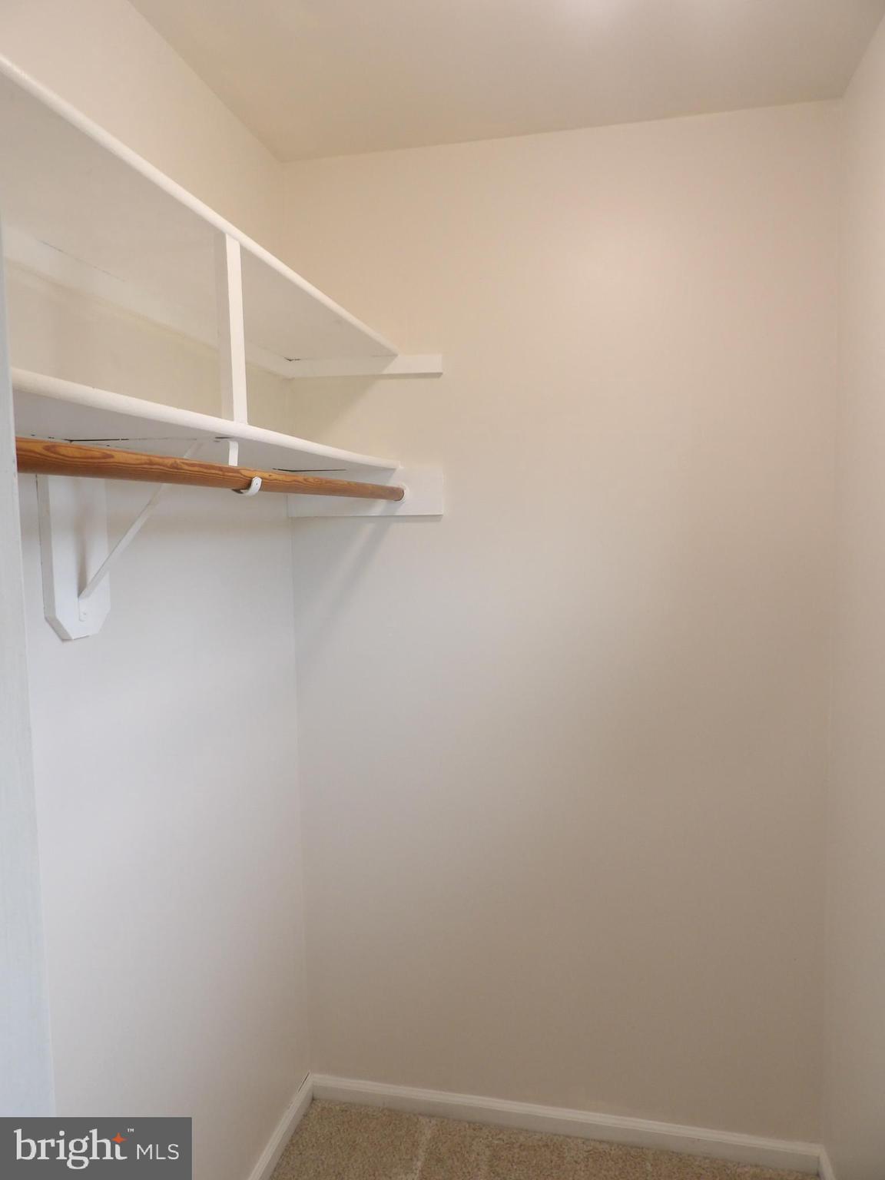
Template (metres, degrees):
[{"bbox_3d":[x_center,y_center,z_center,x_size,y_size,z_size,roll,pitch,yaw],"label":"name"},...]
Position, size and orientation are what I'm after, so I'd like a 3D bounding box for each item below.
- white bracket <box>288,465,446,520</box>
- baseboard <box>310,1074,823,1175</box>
[{"bbox_3d":[-0.190,-0.244,2.039,0.395,0.122,0.020,0,5,12],"label":"white bracket"},{"bbox_3d":[0.270,1.353,2.082,1.282,0.068,0.014,0,5,12],"label":"baseboard"}]

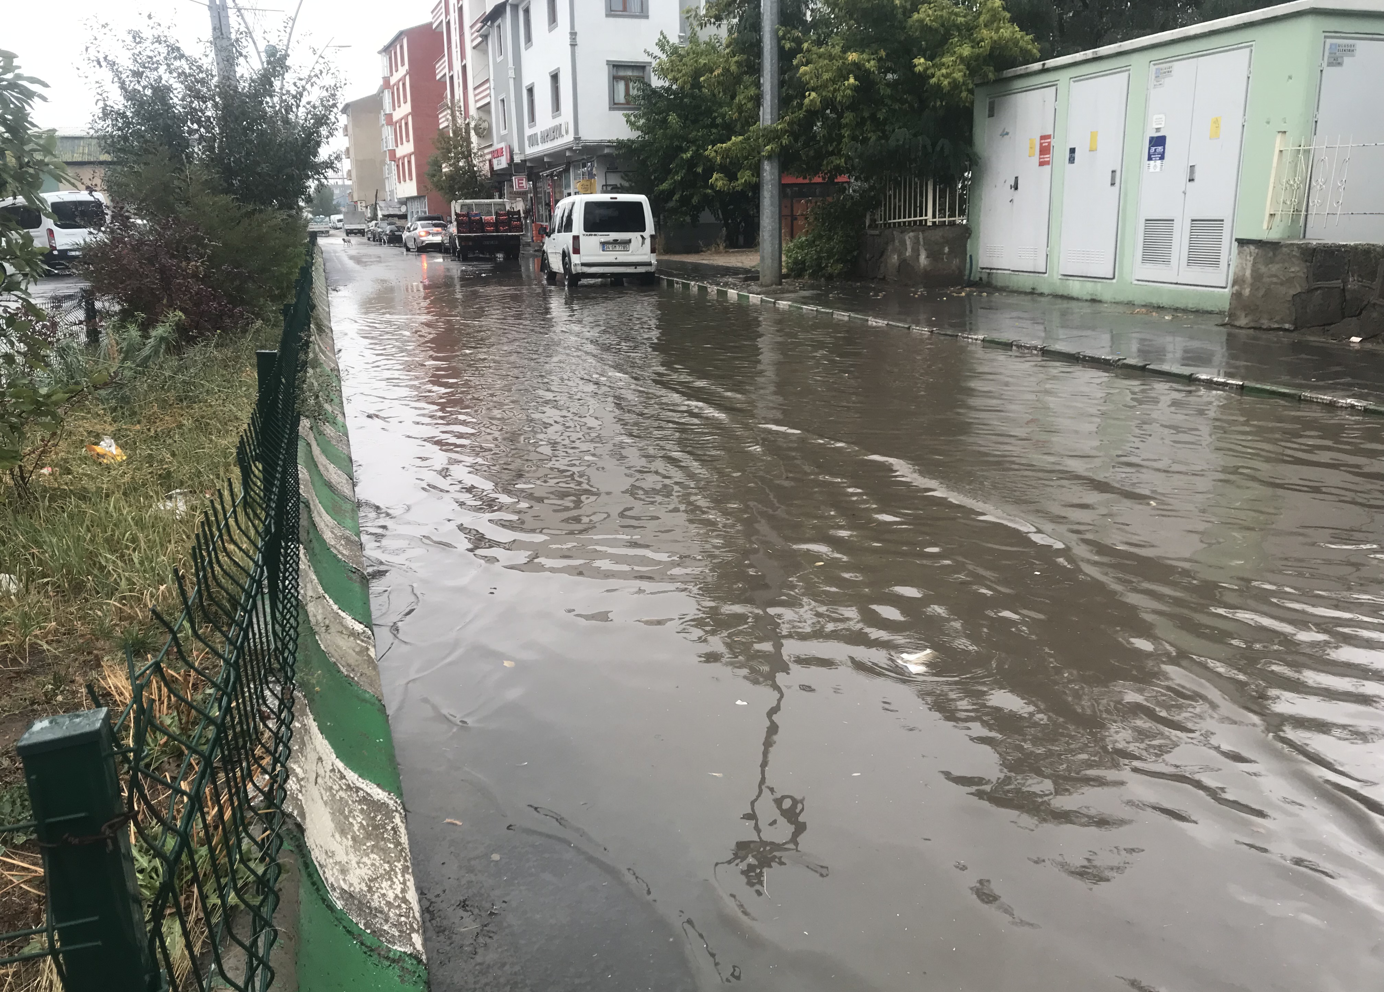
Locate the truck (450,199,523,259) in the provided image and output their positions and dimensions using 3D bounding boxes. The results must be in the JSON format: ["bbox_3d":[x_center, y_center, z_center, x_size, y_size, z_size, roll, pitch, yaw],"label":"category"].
[{"bbox_3d":[-6.755,-8.622,36.176,1.950,1.950,5.000,-5,14,-14],"label":"truck"}]

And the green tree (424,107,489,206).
[{"bbox_3d":[-12.292,-16.741,58.639,3.400,7.185,3.400,-4,14,-11],"label":"green tree"}]

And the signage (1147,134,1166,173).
[{"bbox_3d":[5.325,-3.918,12.825,0.012,0.395,0.290,-5,14,-15],"label":"signage"}]

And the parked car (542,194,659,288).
[{"bbox_3d":[-2.165,-5.575,24.329,1.800,1.820,4.300,-5,15,-16],"label":"parked car"}]

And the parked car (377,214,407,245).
[{"bbox_3d":[-18.091,-16.209,69.085,1.750,1.450,4.300,-6,15,-18],"label":"parked car"}]

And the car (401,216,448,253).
[{"bbox_3d":[-12.517,-12.452,53.610,1.790,1.460,4.450,-6,15,-20],"label":"car"}]

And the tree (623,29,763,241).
[{"bbox_3d":[0.167,-11.044,35.175,4.800,6.628,4.600,-1,14,0],"label":"tree"}]

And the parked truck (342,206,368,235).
[{"bbox_3d":[-33.323,-26.785,110.413,2.100,2.600,5.800,-6,15,-17],"label":"parked truck"}]

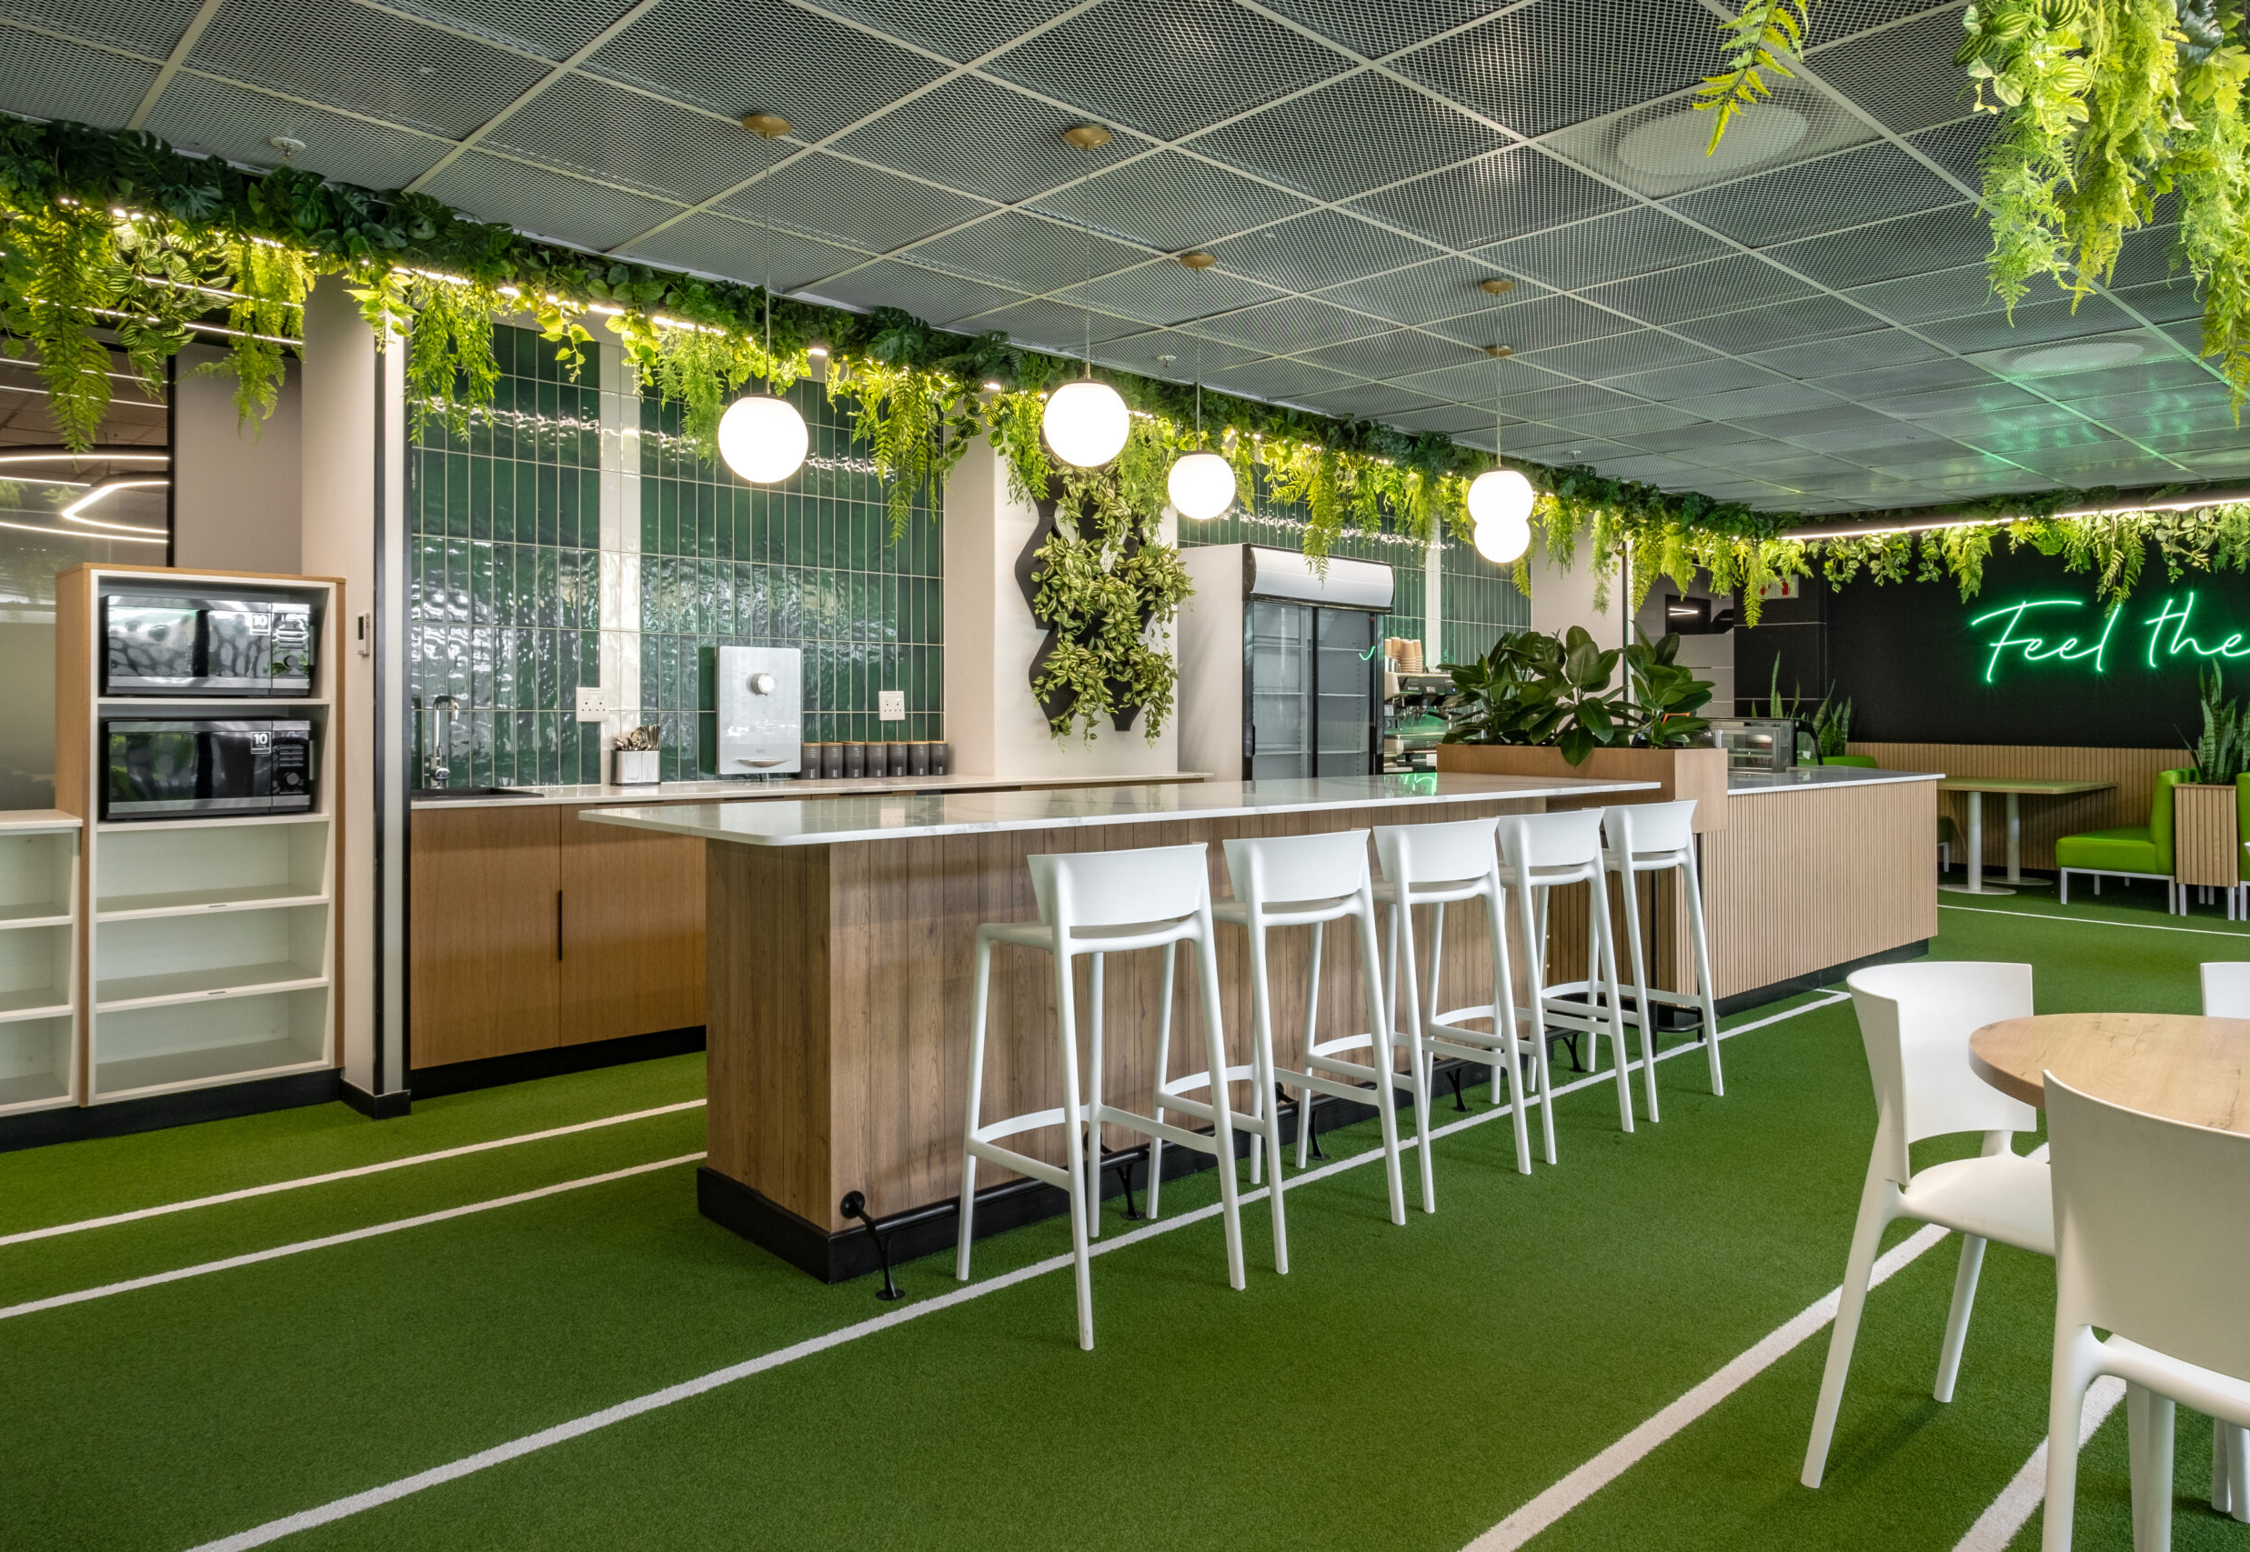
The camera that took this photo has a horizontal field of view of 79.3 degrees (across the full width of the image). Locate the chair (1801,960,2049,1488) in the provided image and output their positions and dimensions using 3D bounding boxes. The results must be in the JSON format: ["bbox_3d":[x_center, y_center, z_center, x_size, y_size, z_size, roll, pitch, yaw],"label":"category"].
[{"bbox_3d":[1.406,0.730,2.096,0.530,0.800,0.480,-1,3,-36],"label":"chair"}]

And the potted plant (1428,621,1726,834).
[{"bbox_3d":[1.888,-0.195,5.683,0.560,0.775,1.090,-2,3,-43],"label":"potted plant"}]

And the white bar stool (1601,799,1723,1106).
[{"bbox_3d":[1.630,0.568,4.420,0.500,0.945,0.470,-2,3,-43],"label":"white bar stool"}]

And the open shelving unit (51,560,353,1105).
[{"bbox_3d":[-2.824,0.155,4.174,0.640,1.516,0.470,-2,3,-43],"label":"open shelving unit"}]

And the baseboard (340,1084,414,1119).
[{"bbox_3d":[-2.293,0.981,4.165,0.105,0.070,0.320,-2,3,-43],"label":"baseboard"}]

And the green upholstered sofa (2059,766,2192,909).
[{"bbox_3d":[7.213,0.421,9.604,1.600,0.930,0.660,-2,3,-43],"label":"green upholstered sofa"}]

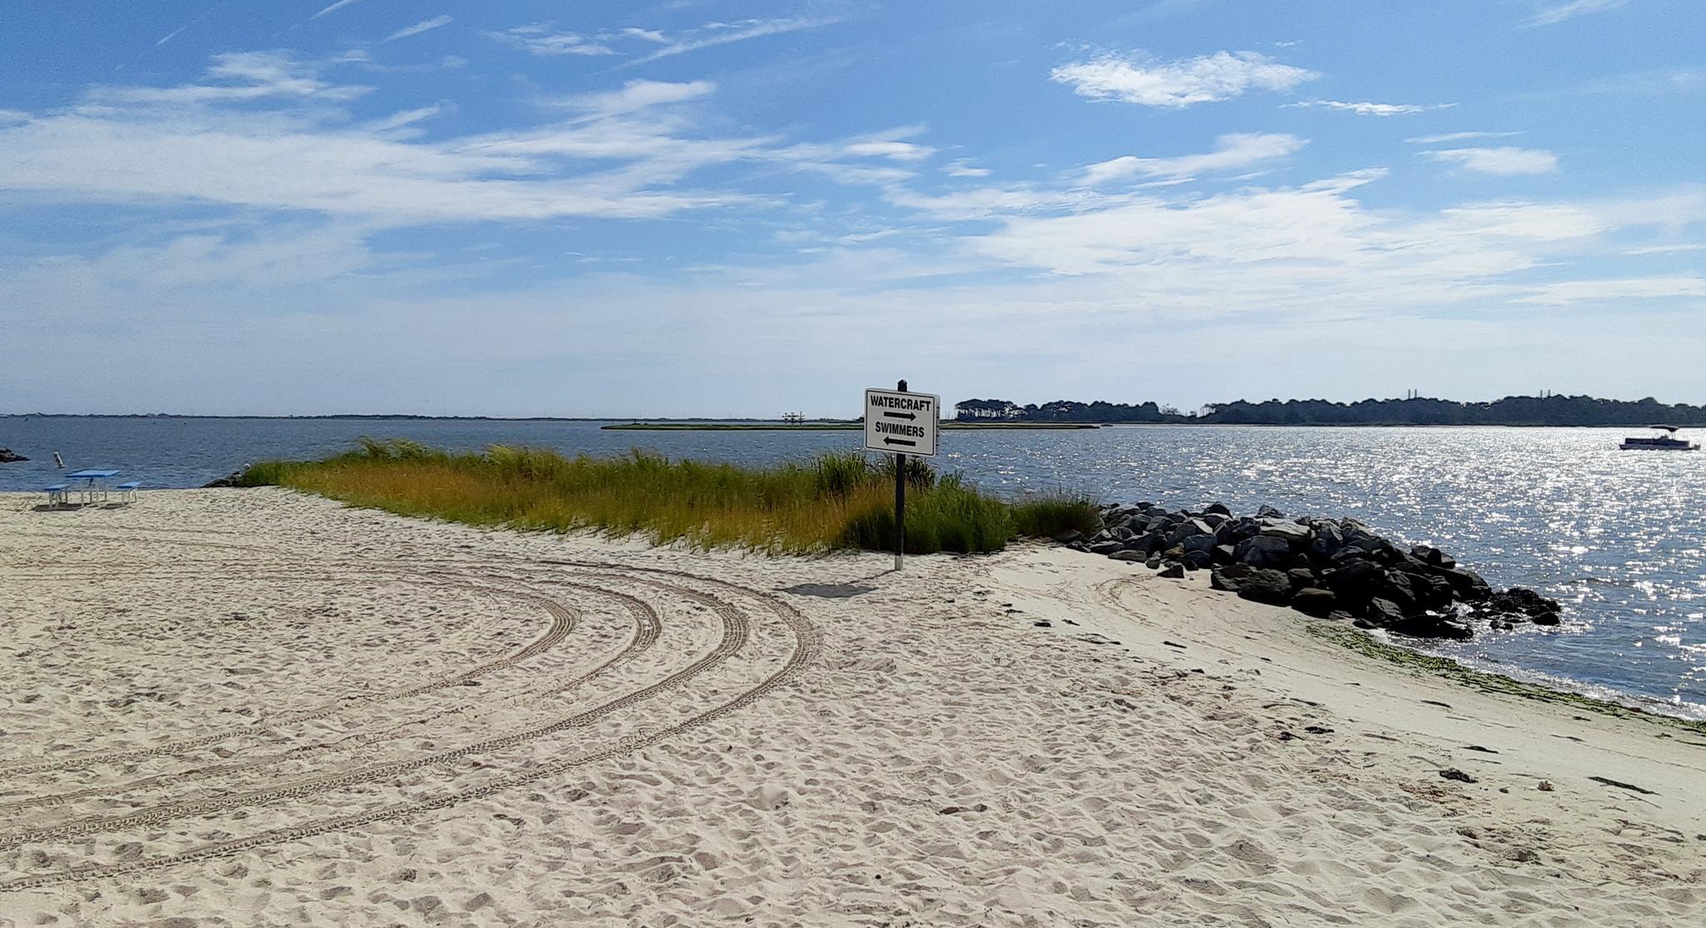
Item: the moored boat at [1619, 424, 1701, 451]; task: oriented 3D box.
[{"bbox_3d":[81.955,-2.623,135.000,7.000,2.600,2.500,1,2,29],"label":"moored boat"}]

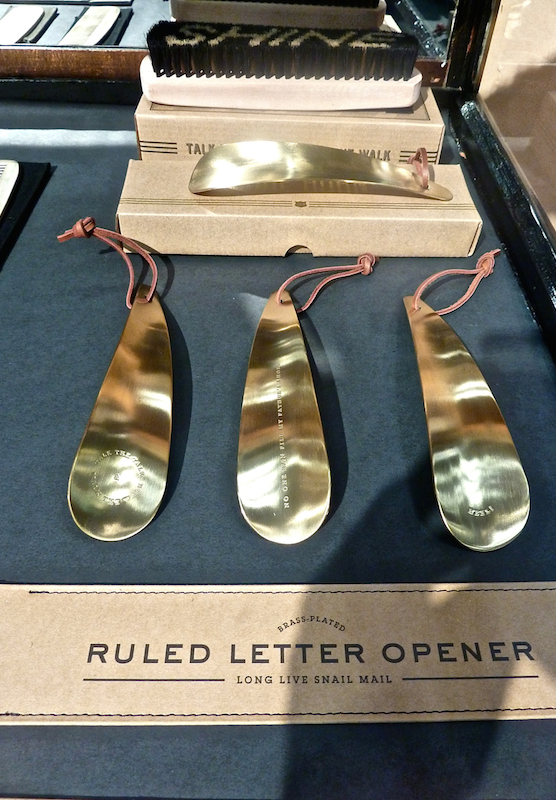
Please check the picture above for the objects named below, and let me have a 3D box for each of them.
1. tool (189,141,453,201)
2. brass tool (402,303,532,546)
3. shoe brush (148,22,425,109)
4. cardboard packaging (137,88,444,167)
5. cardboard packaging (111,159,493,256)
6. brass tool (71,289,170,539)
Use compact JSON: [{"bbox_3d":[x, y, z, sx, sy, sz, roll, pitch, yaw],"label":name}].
[{"bbox_3d":[0.031,-0.157,0.390,0.181,0.026,0.045,3,49,0],"label":"tool"},{"bbox_3d":[0.088,-0.002,0.300,0.044,0.023,0.178,0,49,-3],"label":"brass tool"},{"bbox_3d":[0.004,-0.246,0.427,0.203,0.038,0.052,1,49,-2],"label":"shoe brush"},{"bbox_3d":[0.009,-0.209,0.455,0.223,0.051,0.068,1,49,-2],"label":"cardboard packaging"},{"bbox_3d":[0.015,-0.136,0.407,0.238,0.028,0.072,0,49,-3],"label":"cardboard packaging"},{"bbox_3d":[-0.073,-0.006,0.296,0.042,0.023,0.180,-1,49,-3],"label":"brass tool"}]

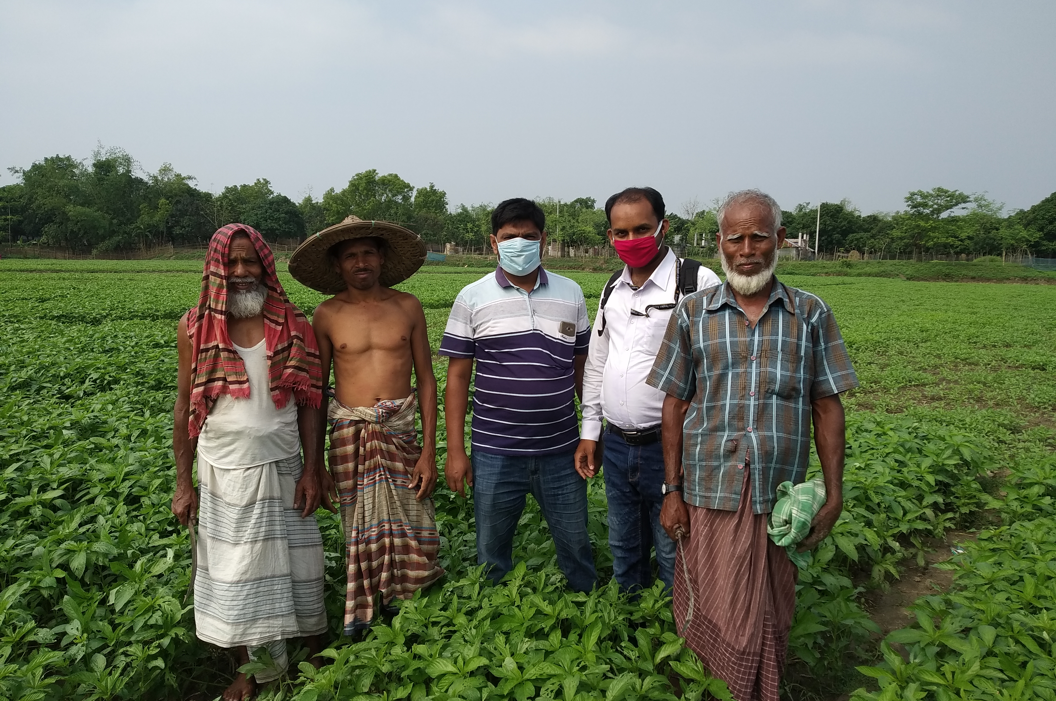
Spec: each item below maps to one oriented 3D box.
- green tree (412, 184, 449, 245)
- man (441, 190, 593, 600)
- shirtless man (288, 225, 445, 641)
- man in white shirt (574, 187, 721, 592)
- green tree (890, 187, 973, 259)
[{"bbox_3d":[-10.017,-13.490,80.929,3.838,7.145,3.646,0,8,0],"label":"green tree"},{"bbox_3d":[-0.031,0.321,2.696,0.540,1.655,0.340,-1,8,-10],"label":"man"},{"bbox_3d":[-0.573,0.338,2.819,0.520,1.590,0.420,-2,8,-14],"label":"shirtless man"},{"bbox_3d":[0.390,0.334,2.516,0.490,1.676,0.380,5,9,34],"label":"man in white shirt"},{"bbox_3d":[37.690,-11.733,74.101,7.567,6.853,7.189,0,8,0],"label":"green tree"}]

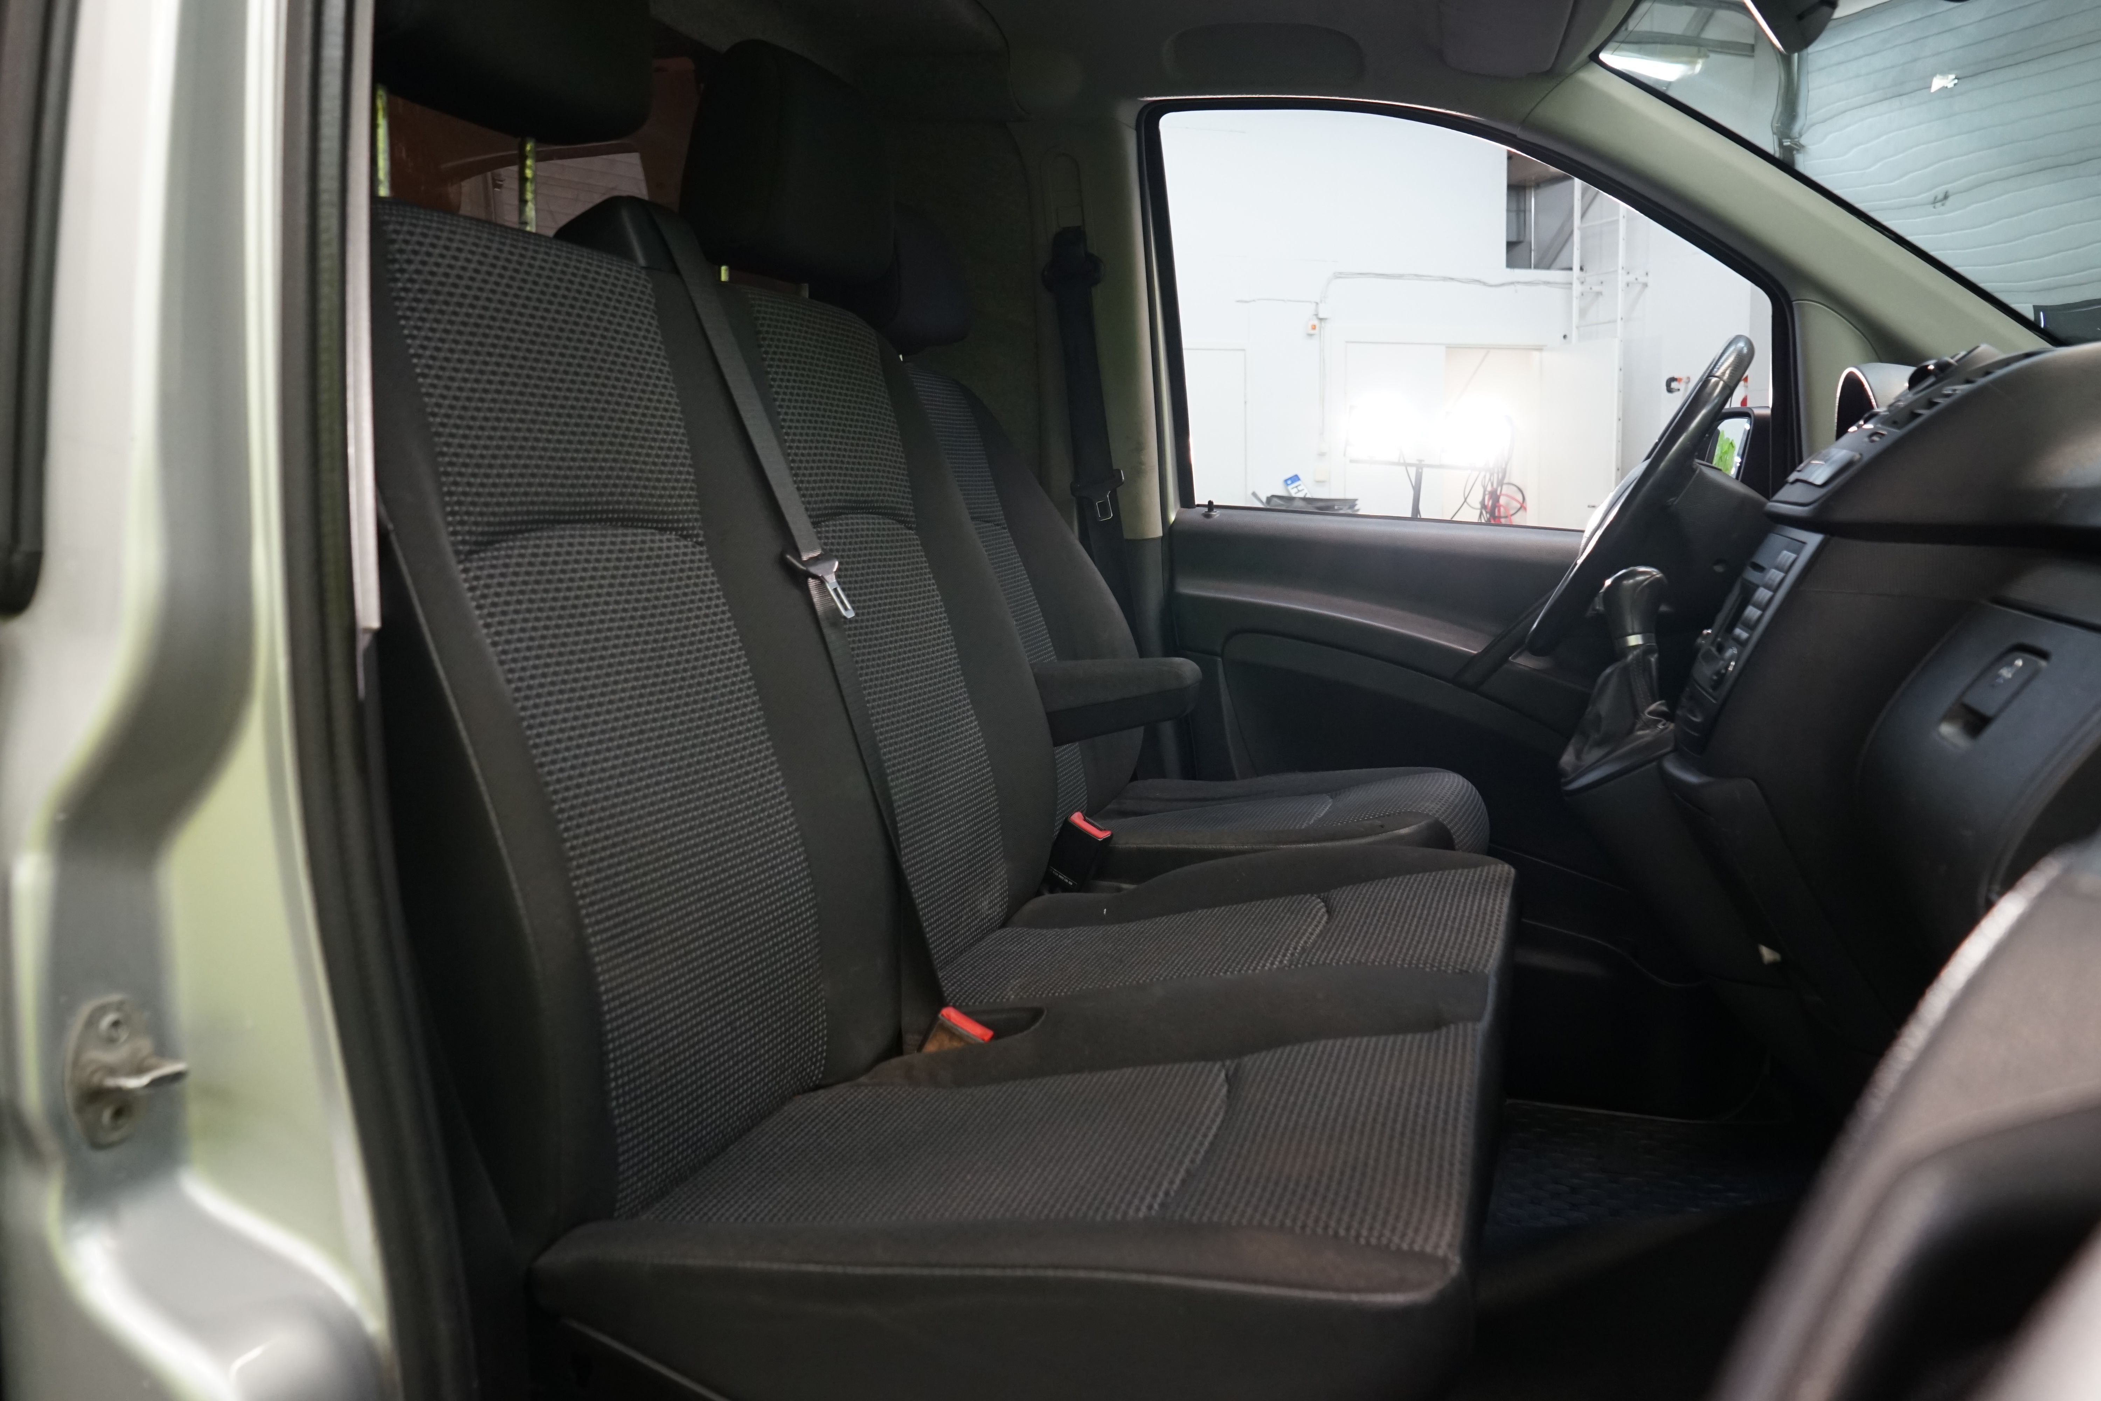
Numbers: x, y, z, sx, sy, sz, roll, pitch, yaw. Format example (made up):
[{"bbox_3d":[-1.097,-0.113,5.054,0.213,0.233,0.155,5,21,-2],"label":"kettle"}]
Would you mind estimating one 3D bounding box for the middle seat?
[{"bbox_3d":[0.021,-0.058,1.378,0.708,0.975,0.446,1,8,17],"label":"middle seat"}]

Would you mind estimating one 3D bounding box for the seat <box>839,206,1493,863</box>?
[{"bbox_3d":[0.126,-0.116,1.885,0.747,0.951,0.475,1,8,17],"label":"seat"}]

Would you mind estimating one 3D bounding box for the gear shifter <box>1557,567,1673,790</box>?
[{"bbox_3d":[0.490,-0.018,1.413,0.100,0.195,0.095,1,8,17],"label":"gear shifter"}]

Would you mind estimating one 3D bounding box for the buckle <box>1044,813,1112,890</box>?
[{"bbox_3d":[0.028,0.162,1.663,0.047,0.082,0.028,23,14,13],"label":"buckle"}]

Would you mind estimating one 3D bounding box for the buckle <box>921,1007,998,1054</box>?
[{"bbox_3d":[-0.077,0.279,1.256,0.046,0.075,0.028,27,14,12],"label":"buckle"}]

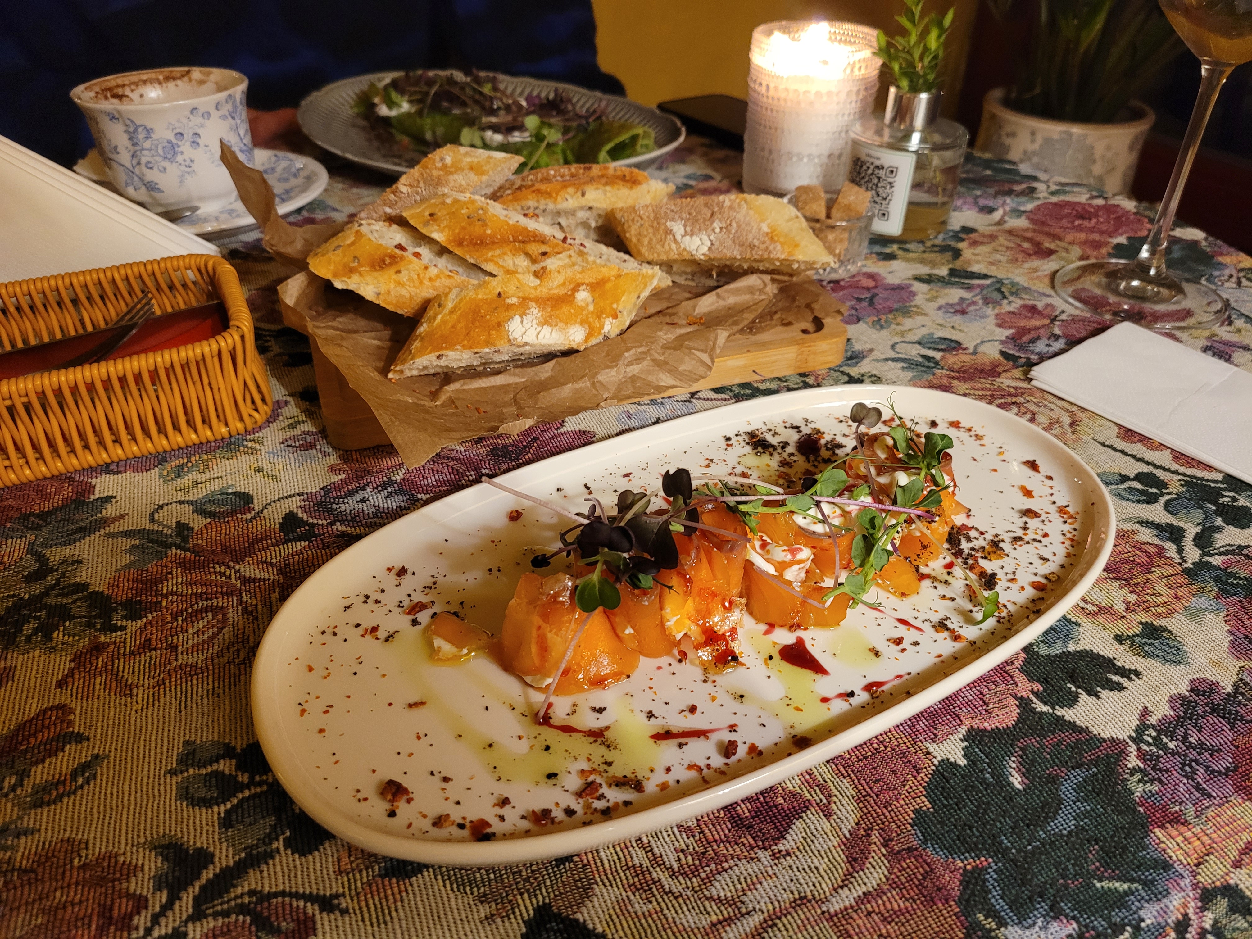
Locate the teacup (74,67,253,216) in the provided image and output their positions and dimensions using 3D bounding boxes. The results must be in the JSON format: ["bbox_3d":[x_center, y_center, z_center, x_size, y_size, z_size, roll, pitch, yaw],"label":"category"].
[{"bbox_3d":[-0.261,-0.188,0.550,0.092,0.070,0.100,1,35,0],"label":"teacup"}]

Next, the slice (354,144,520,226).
[{"bbox_3d":[-0.096,-0.140,0.488,0.100,0.047,0.052,-11,37,-16],"label":"slice"}]

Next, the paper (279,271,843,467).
[{"bbox_3d":[-0.029,-0.077,0.444,0.260,0.037,0.165,-11,37,-16],"label":"paper"}]

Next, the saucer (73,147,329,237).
[{"bbox_3d":[-0.259,-0.161,0.568,0.158,0.022,0.158,1,36,0],"label":"saucer"}]

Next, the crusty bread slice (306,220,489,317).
[{"bbox_3d":[-0.104,-0.092,0.429,0.096,0.038,0.050,16,38,20],"label":"crusty bread slice"}]

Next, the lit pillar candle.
[{"bbox_3d":[0.119,-0.234,0.615,0.080,0.096,0.080,1,35,0],"label":"lit pillar candle"}]

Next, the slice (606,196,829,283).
[{"bbox_3d":[0.050,-0.119,0.471,0.116,0.044,0.050,-4,36,-7],"label":"slice"}]

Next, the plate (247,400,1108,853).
[{"bbox_3d":[0.032,0.031,0.306,0.291,0.021,0.152,-18,40,-25],"label":"plate"}]

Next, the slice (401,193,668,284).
[{"bbox_3d":[-0.040,-0.098,0.431,0.120,0.044,0.055,8,36,10],"label":"slice"}]

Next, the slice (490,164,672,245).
[{"bbox_3d":[-0.024,-0.134,0.492,0.098,0.042,0.050,3,36,2],"label":"slice"}]

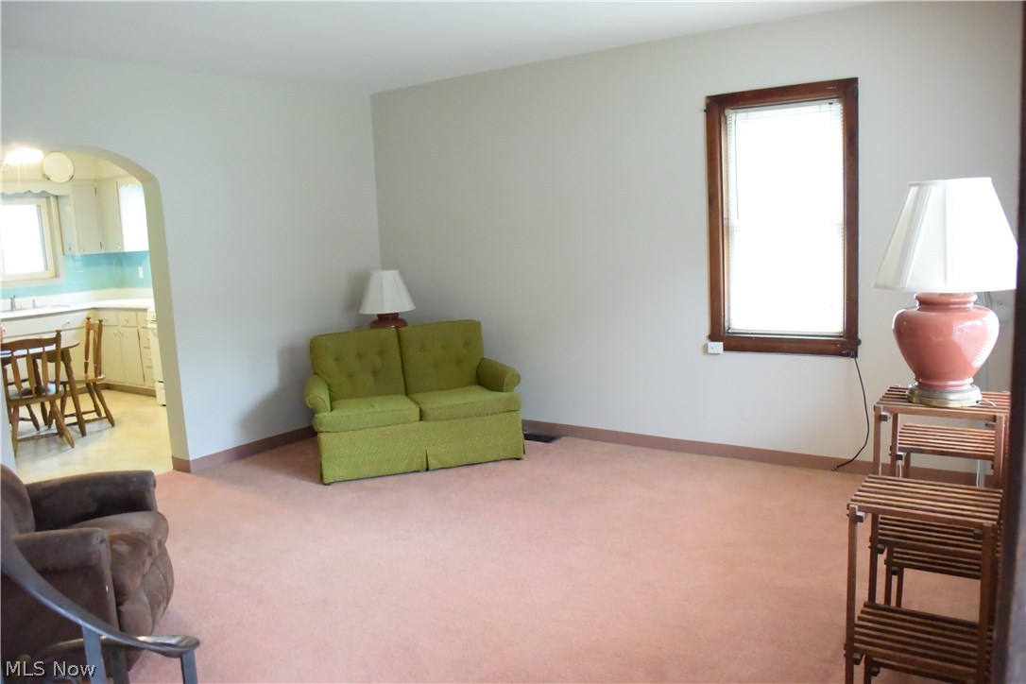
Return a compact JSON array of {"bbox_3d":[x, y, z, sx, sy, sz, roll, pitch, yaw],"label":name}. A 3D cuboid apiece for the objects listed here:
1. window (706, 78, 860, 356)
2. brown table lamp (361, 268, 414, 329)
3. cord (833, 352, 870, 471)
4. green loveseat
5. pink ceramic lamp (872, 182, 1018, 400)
[{"bbox_3d":[1.543,-0.680,4.448,0.866,1.520,0.100,3,11,34],"label":"window"},{"bbox_3d":[-0.955,-0.210,5.851,0.420,0.664,0.420,3,11,34],"label":"brown table lamp"},{"bbox_3d":[1.919,0.406,4.362,0.182,0.691,0.050,3,11,34],"label":"cord"},{"bbox_3d":[-0.679,0.355,5.207,1.380,0.840,0.800,-5,9,-15],"label":"green loveseat"},{"bbox_3d":[1.323,-0.154,2.328,0.405,0.664,0.405,3,11,34],"label":"pink ceramic lamp"}]

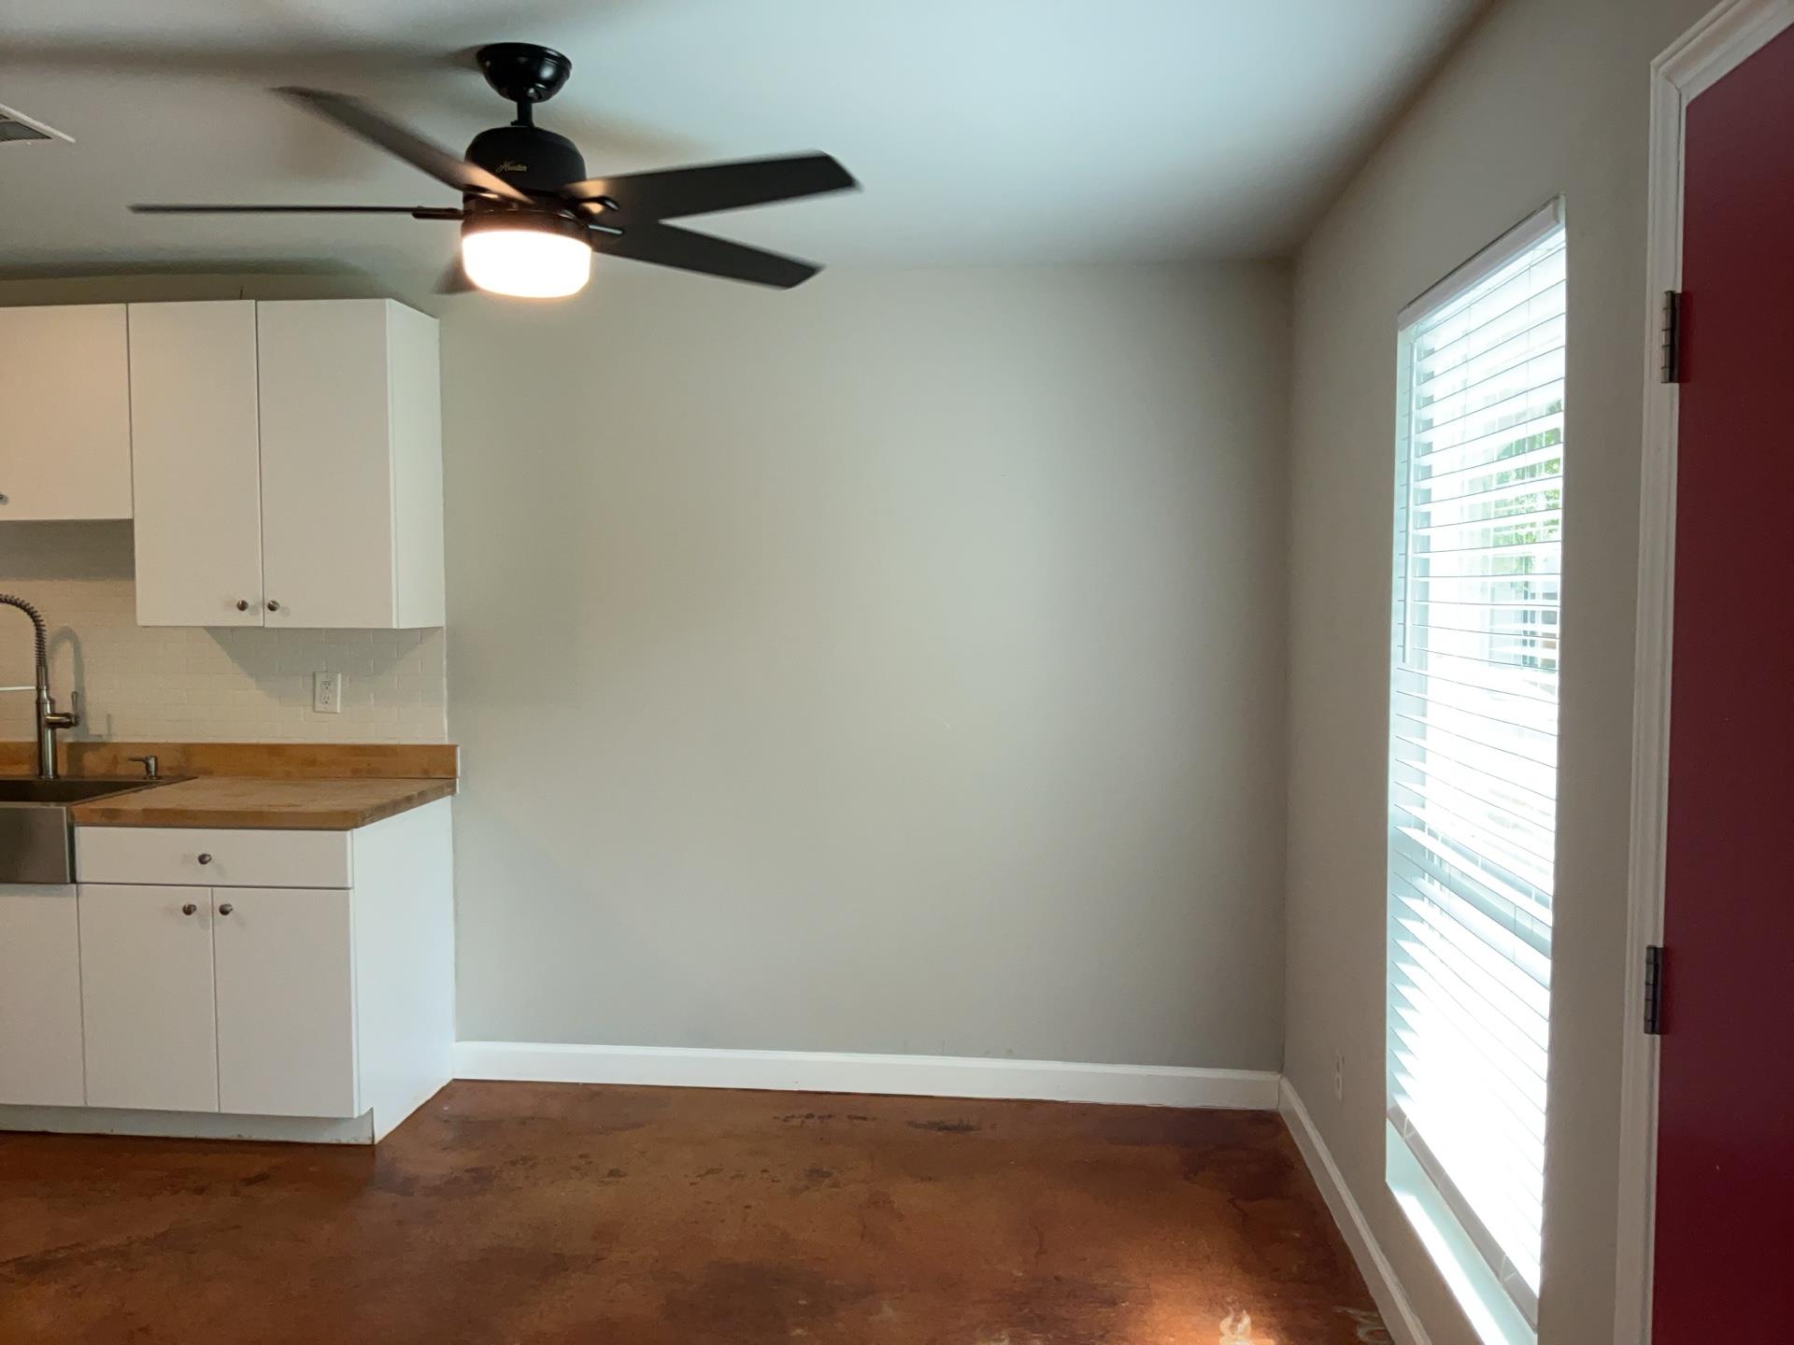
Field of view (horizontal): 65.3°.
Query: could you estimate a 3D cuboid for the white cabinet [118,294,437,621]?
[{"bbox_3d":[-1.764,-0.589,4.082,0.768,0.913,0.321,0,3,5],"label":"white cabinet"}]

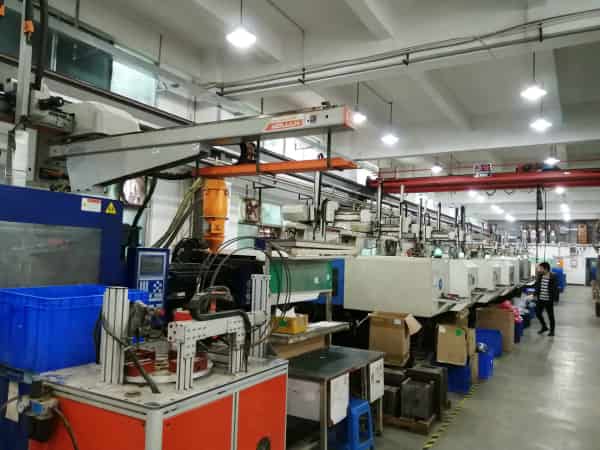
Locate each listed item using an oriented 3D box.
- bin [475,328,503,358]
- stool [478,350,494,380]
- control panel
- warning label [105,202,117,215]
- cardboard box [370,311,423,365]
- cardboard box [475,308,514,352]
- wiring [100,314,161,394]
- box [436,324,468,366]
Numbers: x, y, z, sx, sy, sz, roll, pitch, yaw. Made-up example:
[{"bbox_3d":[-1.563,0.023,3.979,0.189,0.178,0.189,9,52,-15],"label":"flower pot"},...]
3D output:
[{"bbox_3d":[3.390,2.067,8.111,0.460,0.486,0.480,0,-4,31],"label":"bin"},{"bbox_3d":[2.582,1.945,6.348,0.280,0.400,0.280,0,-3,32],"label":"stool"},{"bbox_3d":[-1.150,0.398,3.420,0.120,0.450,0.285,0,-4,37],"label":"control panel"},{"bbox_3d":[-1.363,-0.121,3.250,0.004,0.086,0.094,0,-4,31],"label":"warning label"},{"bbox_3d":[1.022,1.245,5.022,0.410,0.540,0.340,0,-4,31],"label":"cardboard box"},{"bbox_3d":[3.762,1.970,8.658,0.604,0.762,0.550,0,-4,31],"label":"cardboard box"},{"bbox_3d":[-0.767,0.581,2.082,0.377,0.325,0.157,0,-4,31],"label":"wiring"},{"bbox_3d":[2.061,1.560,5.993,0.363,0.503,0.360,0,-4,31],"label":"box"}]

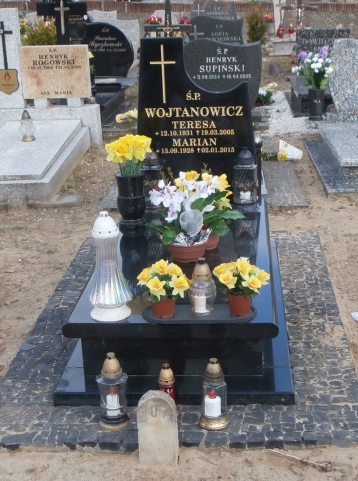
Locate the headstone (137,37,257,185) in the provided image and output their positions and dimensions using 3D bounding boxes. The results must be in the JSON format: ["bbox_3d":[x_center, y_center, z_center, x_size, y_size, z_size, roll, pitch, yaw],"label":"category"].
[{"bbox_3d":[0.094,-0.685,3.947,0.680,0.910,0.090,0,20,5],"label":"headstone"}]

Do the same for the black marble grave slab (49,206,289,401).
[{"bbox_3d":[0.040,0.219,3.602,0.980,0.320,1.710,-1,21,6],"label":"black marble grave slab"}]

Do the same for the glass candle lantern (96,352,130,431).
[{"bbox_3d":[-0.257,0.575,2.704,0.121,0.309,0.121,0,20,6],"label":"glass candle lantern"}]

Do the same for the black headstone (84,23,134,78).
[{"bbox_3d":[-0.943,-2.463,9.102,0.700,0.700,0.110,-1,20,3],"label":"black headstone"}]

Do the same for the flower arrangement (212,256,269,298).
[{"bbox_3d":[0.245,0.142,2.814,0.230,0.181,0.216,0,20,6],"label":"flower arrangement"}]

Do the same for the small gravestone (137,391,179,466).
[{"bbox_3d":[-0.066,0.629,2.384,0.138,0.270,0.065,0,20,5],"label":"small gravestone"}]

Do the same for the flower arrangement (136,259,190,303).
[{"bbox_3d":[-0.057,0.161,2.632,0.192,0.195,0.185,0,20,5],"label":"flower arrangement"}]

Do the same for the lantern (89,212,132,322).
[{"bbox_3d":[-0.267,0.086,2.661,0.172,0.410,0.172,0,20,5],"label":"lantern"}]

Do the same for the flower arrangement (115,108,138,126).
[{"bbox_3d":[-0.523,-1.365,7.812,0.310,0.190,0.240,0,20,5],"label":"flower arrangement"}]

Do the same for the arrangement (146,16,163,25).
[{"bbox_3d":[-0.386,-3.461,11.174,0.300,0.200,0.260,0,20,5],"label":"arrangement"}]

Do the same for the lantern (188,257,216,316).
[{"bbox_3d":[0.088,0.181,2.860,0.116,0.247,0.116,0,20,6],"label":"lantern"}]

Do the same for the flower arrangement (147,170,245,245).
[{"bbox_3d":[0.094,-0.170,3.464,0.451,0.323,0.353,0,20,6],"label":"flower arrangement"}]

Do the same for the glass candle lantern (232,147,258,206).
[{"bbox_3d":[0.394,-0.381,4.174,0.147,0.343,0.147,0,20,6],"label":"glass candle lantern"}]

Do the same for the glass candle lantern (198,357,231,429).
[{"bbox_3d":[0.127,0.540,2.525,0.113,0.268,0.113,0,20,5],"label":"glass candle lantern"}]

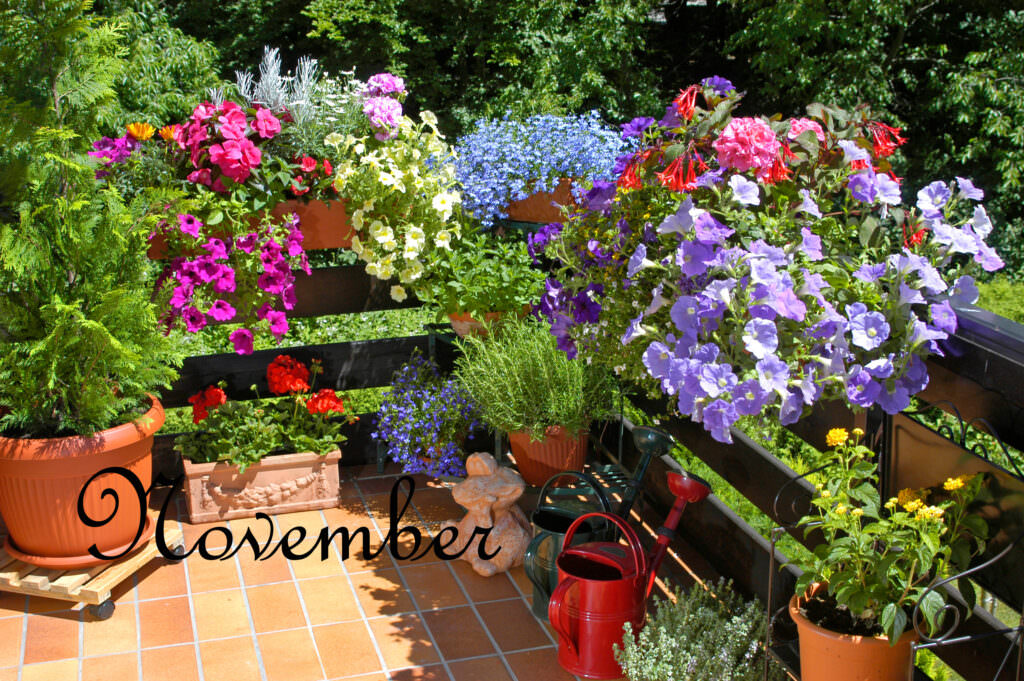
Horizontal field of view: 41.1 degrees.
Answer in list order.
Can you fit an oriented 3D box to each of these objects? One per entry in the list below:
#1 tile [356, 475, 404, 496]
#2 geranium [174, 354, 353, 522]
[{"bbox_3d":[-0.379,0.422,3.918,0.115,0.012,0.115,-5,16,-15],"label":"tile"},{"bbox_3d":[-0.684,0.246,3.751,0.470,0.420,0.270,-5,16,-15],"label":"geranium"}]

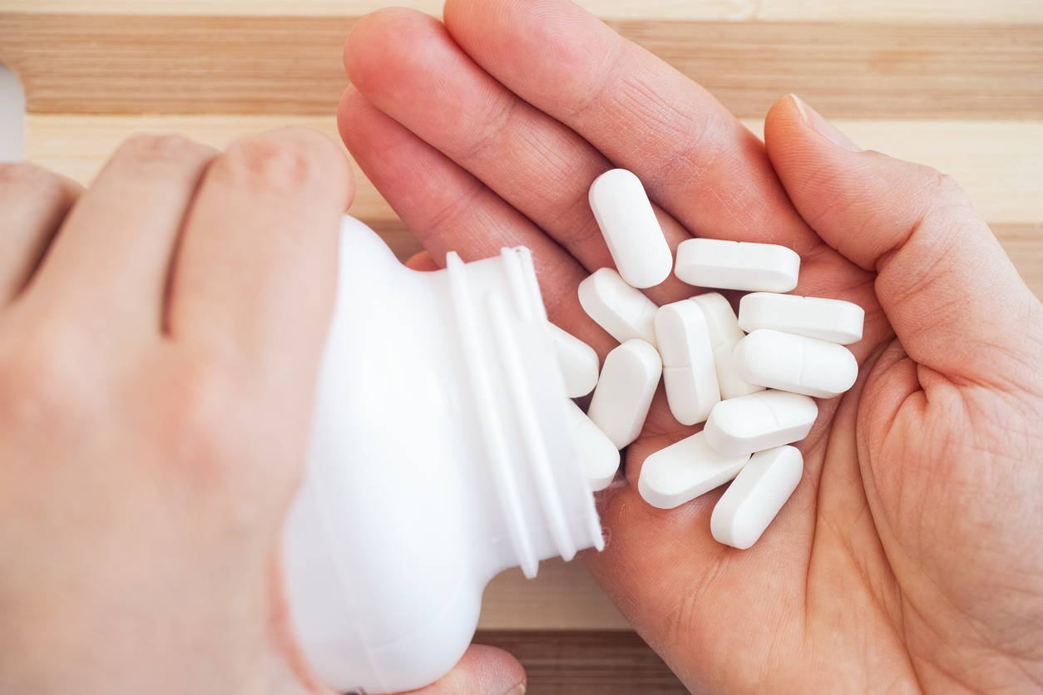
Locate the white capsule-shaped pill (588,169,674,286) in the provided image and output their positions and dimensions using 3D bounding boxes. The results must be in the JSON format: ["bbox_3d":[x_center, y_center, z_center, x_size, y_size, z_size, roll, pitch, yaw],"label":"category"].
[{"bbox_3d":[0.017,-0.018,0.336,0.008,0.007,0.019,-23,90,-9],"label":"white capsule-shaped pill"}]

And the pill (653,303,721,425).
[{"bbox_3d":[0.027,0.003,0.358,0.007,0.008,0.020,-16,100,-31],"label":"pill"}]

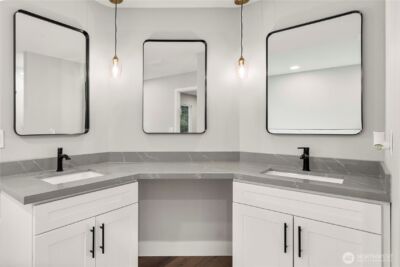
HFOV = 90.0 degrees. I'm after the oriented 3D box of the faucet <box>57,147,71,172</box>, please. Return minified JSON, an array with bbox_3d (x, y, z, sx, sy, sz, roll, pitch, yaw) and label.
[{"bbox_3d":[-1.016,0.198,1.480,0.140,0.178,0.048,1,1,37],"label":"faucet"}]

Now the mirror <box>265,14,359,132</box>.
[{"bbox_3d":[0.880,-0.440,1.606,0.663,0.900,0.030,1,1,32],"label":"mirror"}]

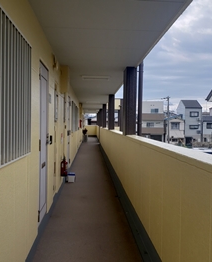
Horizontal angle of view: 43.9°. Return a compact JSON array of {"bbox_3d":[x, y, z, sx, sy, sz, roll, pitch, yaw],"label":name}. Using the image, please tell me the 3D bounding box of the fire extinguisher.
[{"bbox_3d":[-0.855,0.732,5.431,0.140,0.430,0.160,1,1,-3],"label":"fire extinguisher"}]

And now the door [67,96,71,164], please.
[{"bbox_3d":[-1.049,0.072,7.226,0.070,2.000,0.750,1,1,-3],"label":"door"}]

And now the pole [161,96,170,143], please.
[{"bbox_3d":[10.929,-1.536,47.678,1.500,9.500,0.500,1,1,-3],"label":"pole"}]

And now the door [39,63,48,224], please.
[{"bbox_3d":[-0.831,0.173,3.424,0.070,2.000,0.740,1,1,-3],"label":"door"}]

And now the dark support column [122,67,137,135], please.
[{"bbox_3d":[0.489,-0.585,5.403,0.210,1.360,0.430,1,1,-3],"label":"dark support column"}]

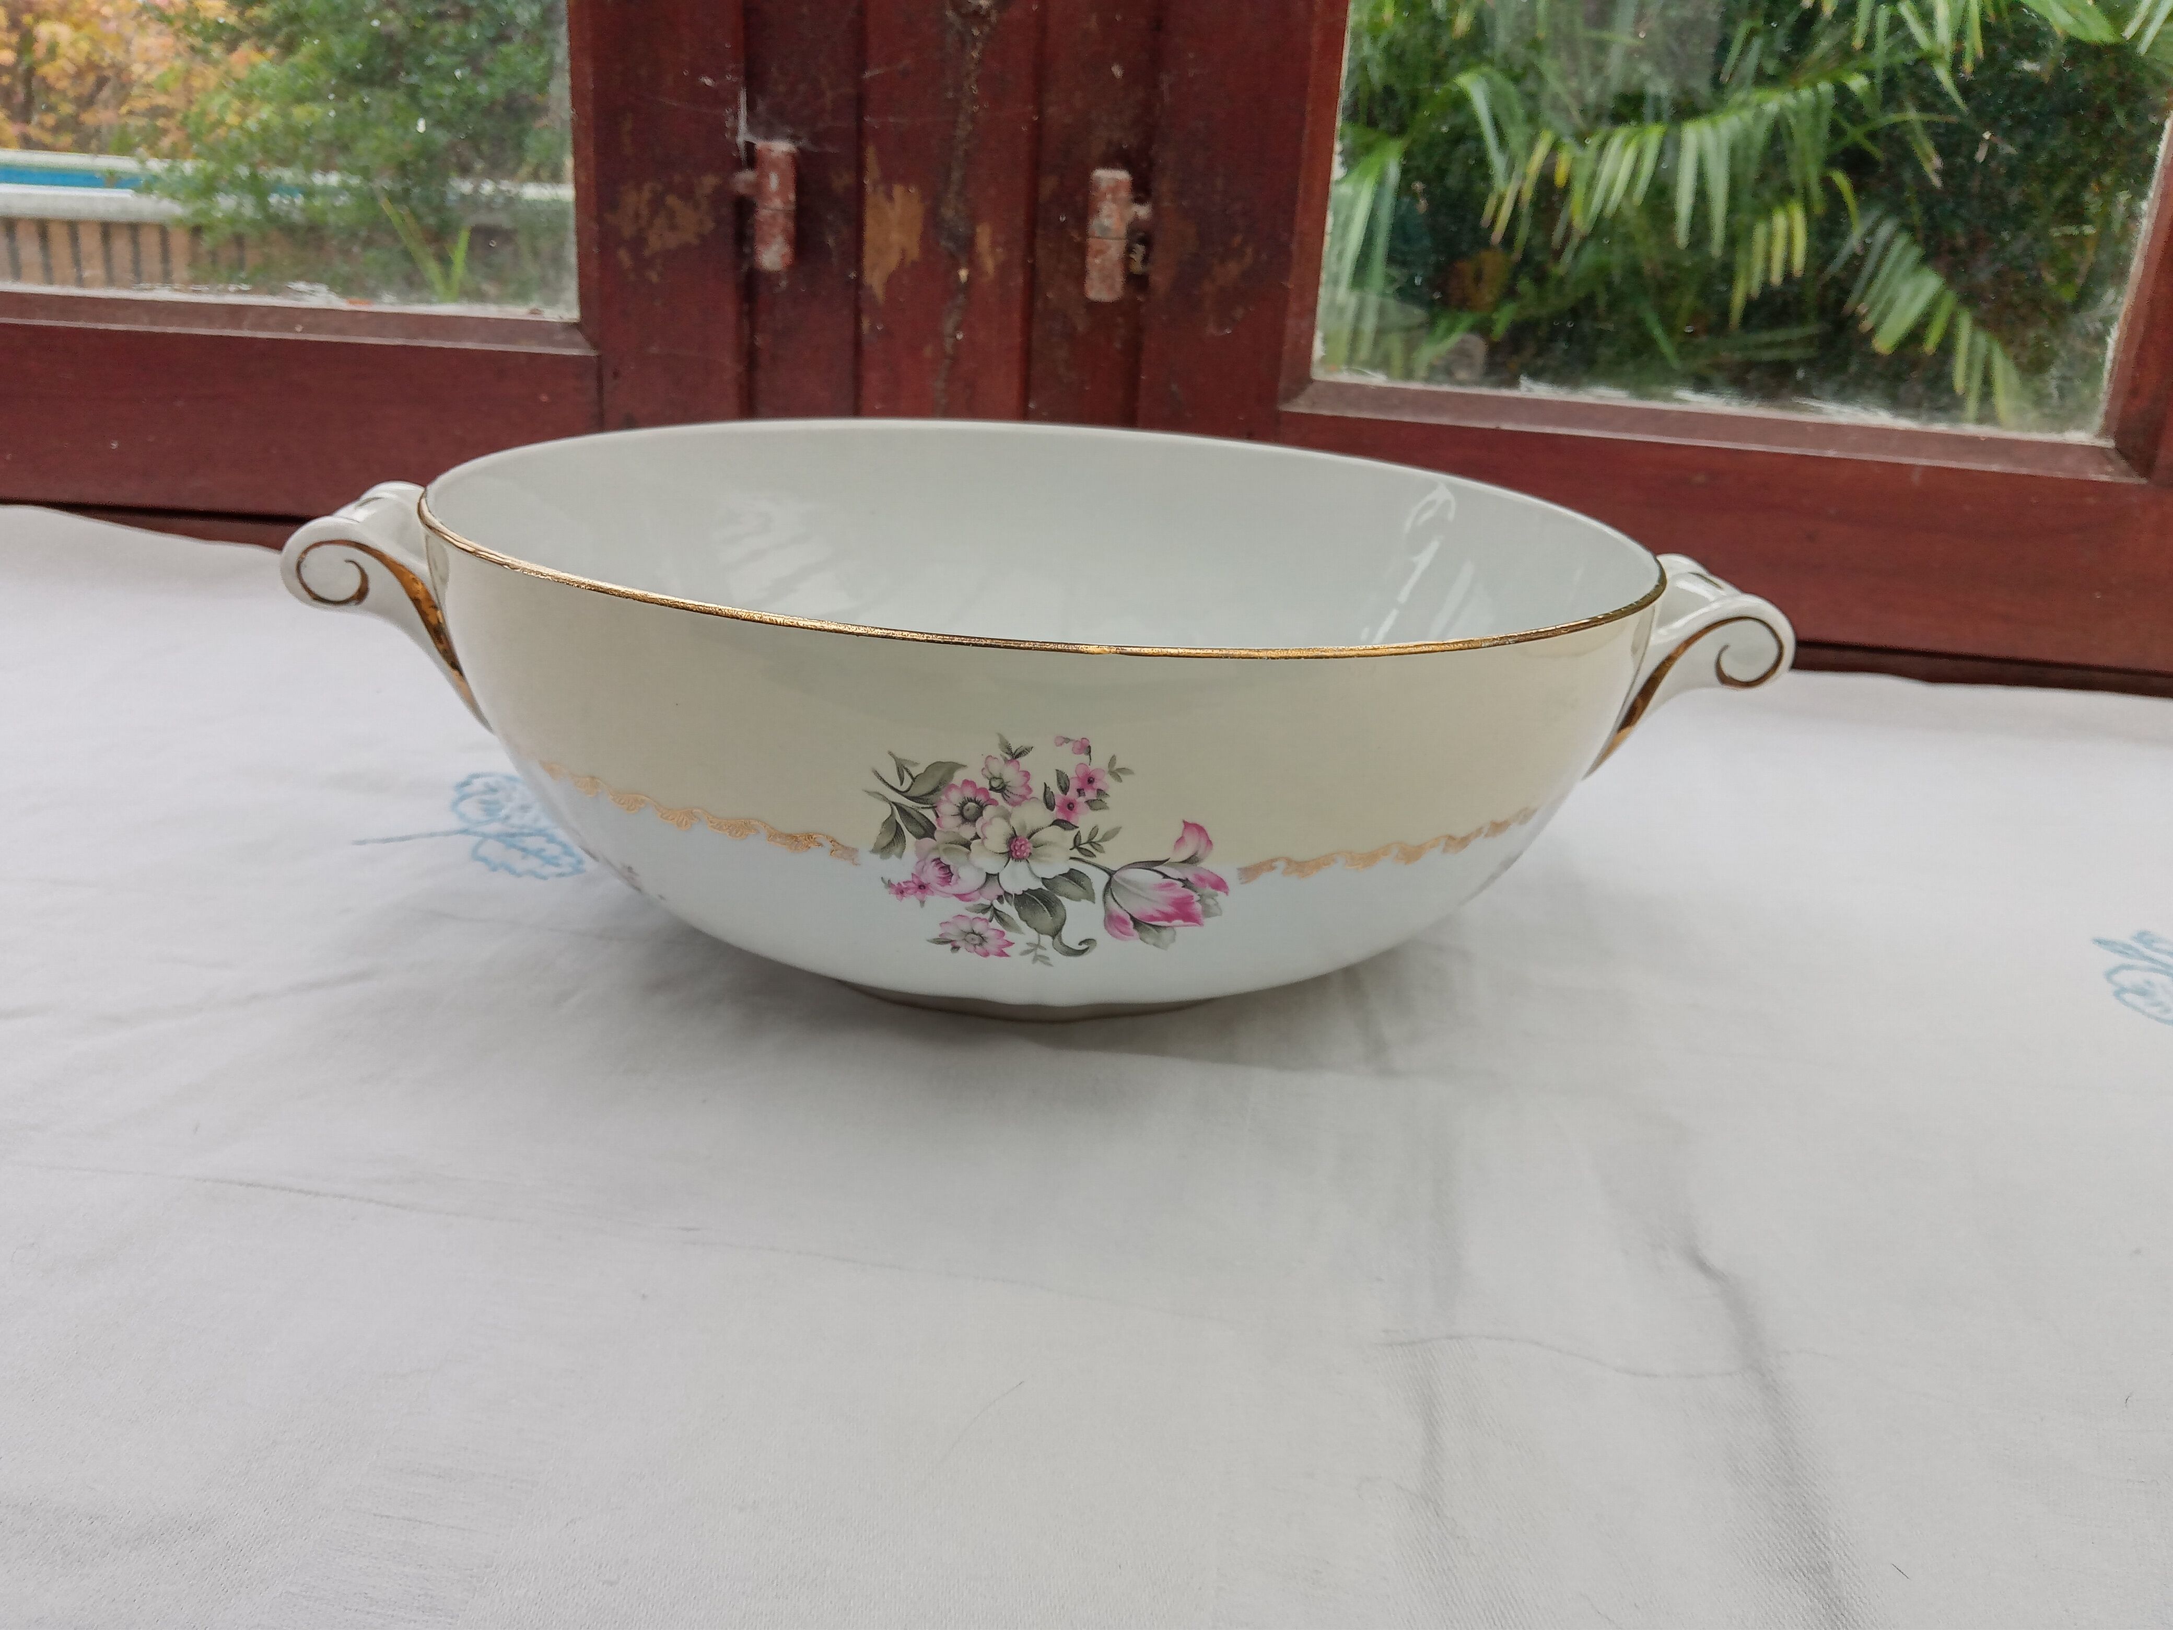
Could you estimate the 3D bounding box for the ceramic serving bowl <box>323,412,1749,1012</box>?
[{"bbox_3d":[-0.010,-0.023,0.366,0.289,0.085,0.237,3,20,-4],"label":"ceramic serving bowl"}]

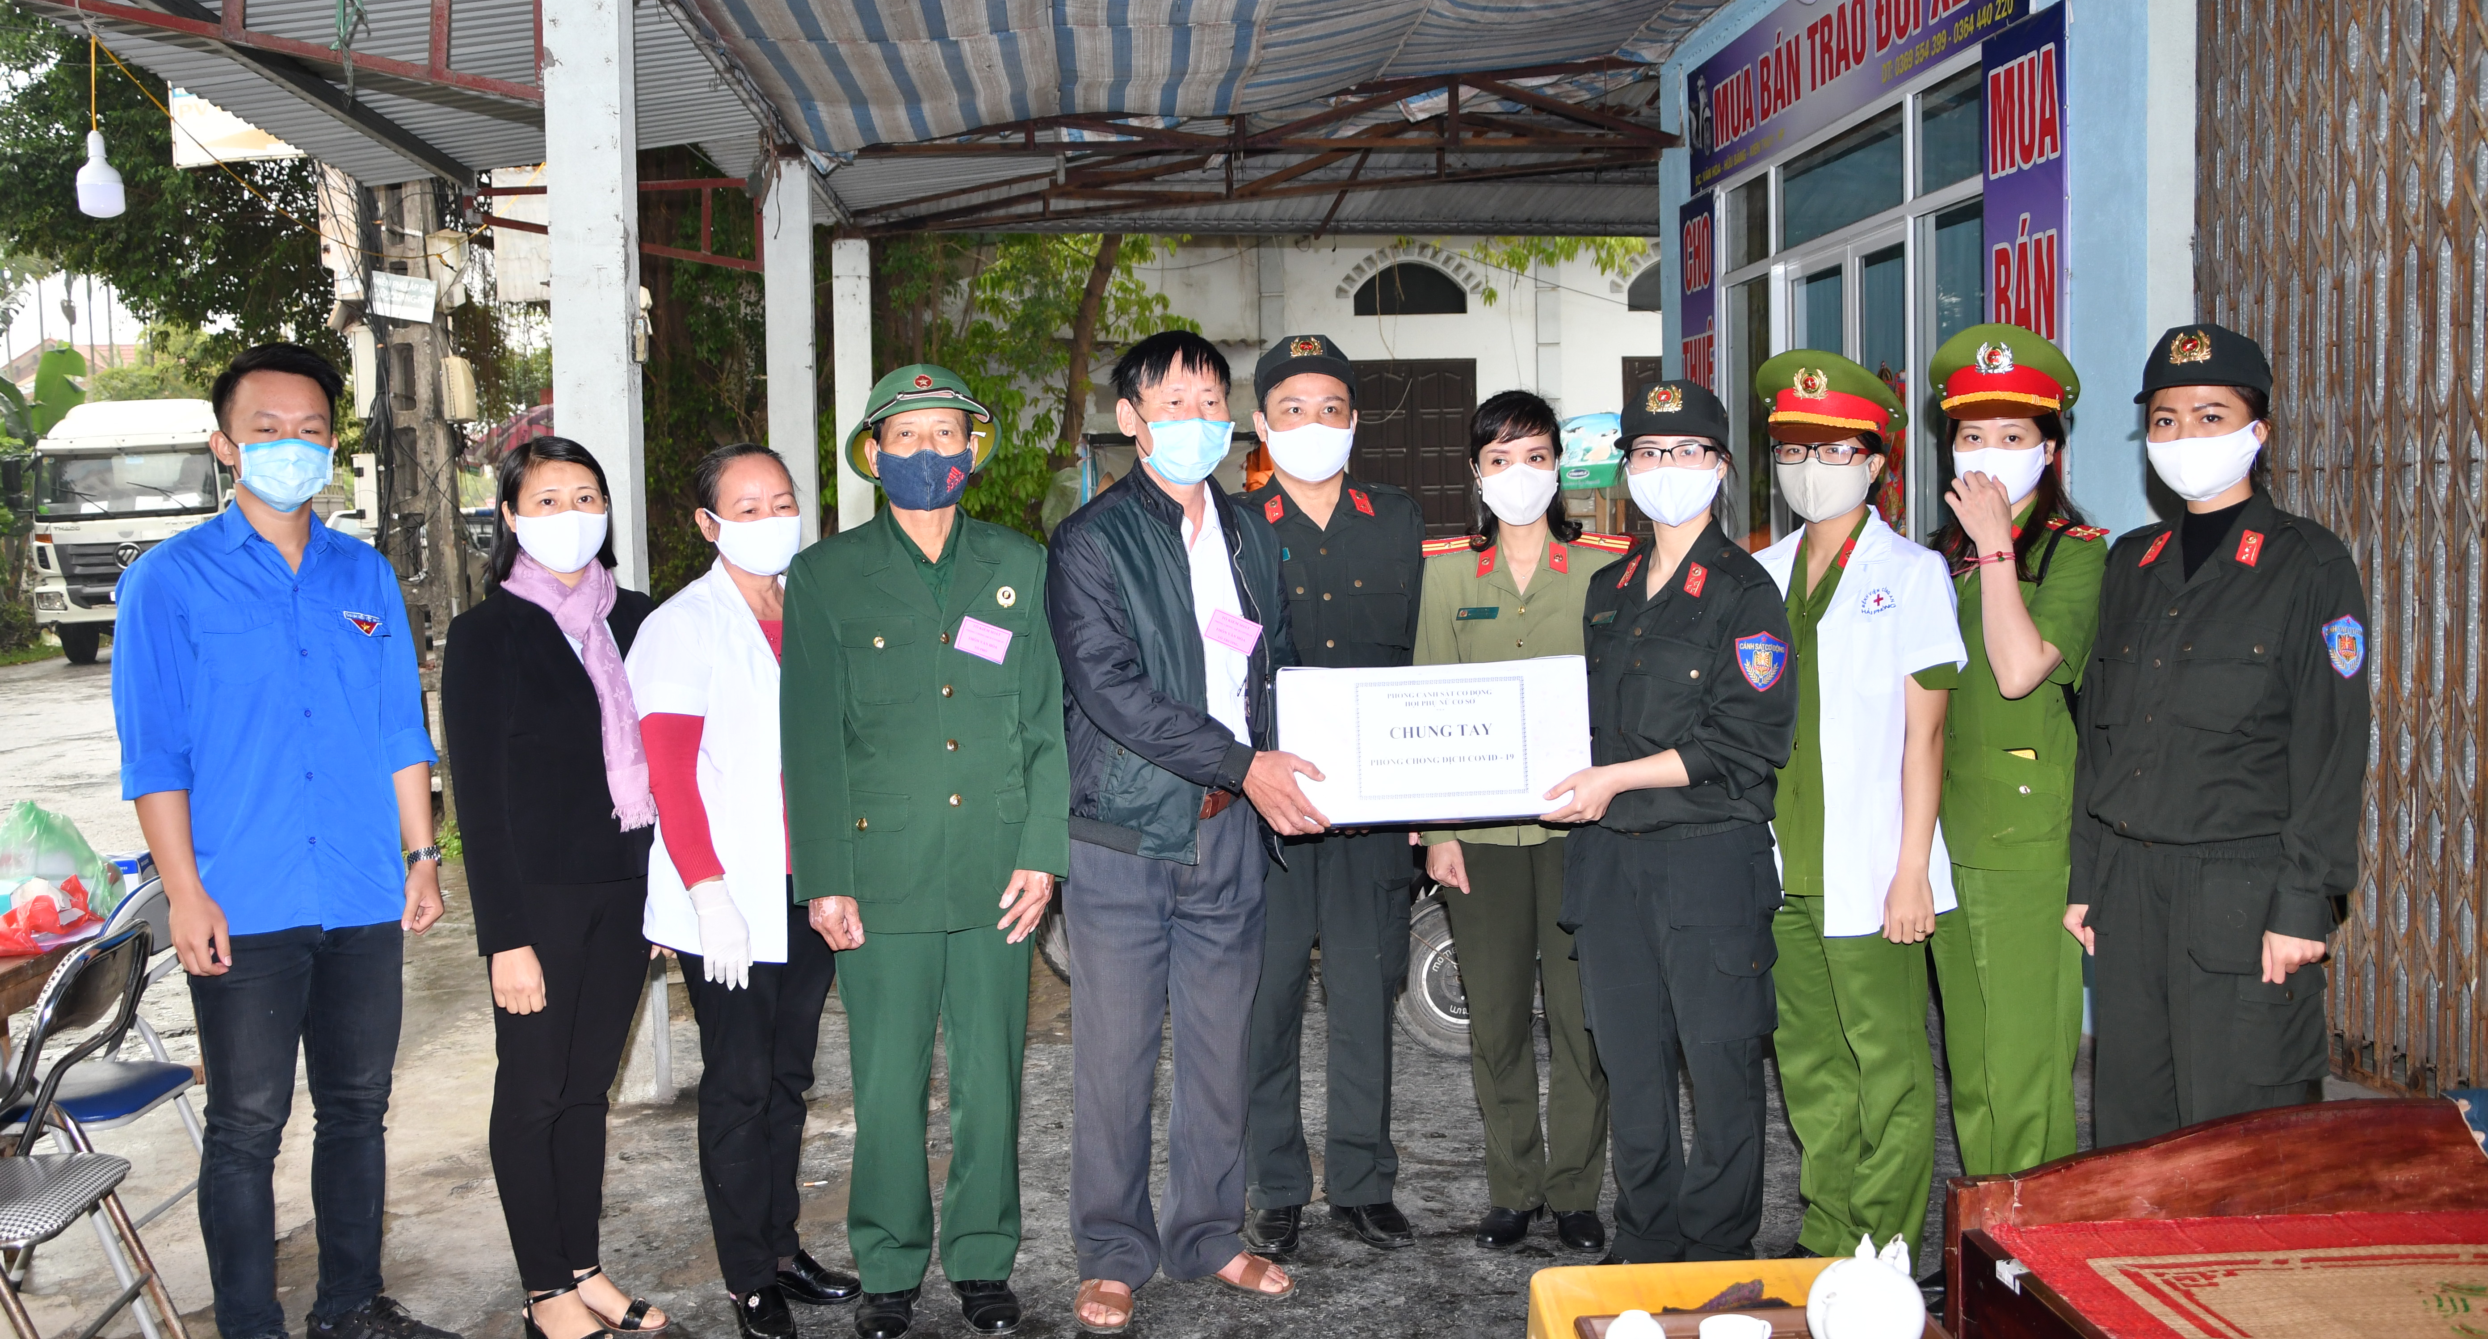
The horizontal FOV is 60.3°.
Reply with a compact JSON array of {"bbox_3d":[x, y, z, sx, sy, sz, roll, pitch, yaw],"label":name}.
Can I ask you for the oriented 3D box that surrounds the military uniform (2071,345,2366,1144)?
[{"bbox_3d":[1.559,0.275,3.420,0.290,1.650,0.430,-4,4,-40],"label":"military uniform"}]

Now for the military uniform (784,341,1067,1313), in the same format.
[{"bbox_3d":[-0.561,0.305,3.803,0.530,1.675,0.320,-2,4,-12],"label":"military uniform"}]

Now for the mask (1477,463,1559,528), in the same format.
[{"bbox_3d":[0.521,-0.328,4.060,0.150,0.120,0.100,-1,3,5],"label":"mask"}]

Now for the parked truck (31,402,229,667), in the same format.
[{"bbox_3d":[-15.762,-2.053,32.201,2.500,3.450,7.200,-2,4,-13],"label":"parked truck"}]

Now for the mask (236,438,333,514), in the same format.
[{"bbox_3d":[-1.563,-0.315,3.490,0.150,0.120,0.090,-3,4,-32],"label":"mask"}]

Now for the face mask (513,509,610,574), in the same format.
[{"bbox_3d":[-1.171,-0.218,3.670,0.158,0.115,0.100,-3,4,-26],"label":"face mask"}]

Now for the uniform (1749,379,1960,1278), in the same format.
[{"bbox_3d":[1.120,0.254,3.900,0.420,1.640,0.280,2,4,40],"label":"uniform"}]

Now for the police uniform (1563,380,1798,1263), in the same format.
[{"bbox_3d":[0.828,0.296,4.029,0.460,1.671,0.340,2,5,40],"label":"police uniform"}]

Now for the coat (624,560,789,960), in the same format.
[{"bbox_3d":[-0.897,0.159,3.854,0.480,0.724,0.280,-3,4,-33],"label":"coat"}]

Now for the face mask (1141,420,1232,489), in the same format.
[{"bbox_3d":[-0.099,-0.388,3.830,0.150,0.120,0.090,-2,4,-20],"label":"face mask"}]

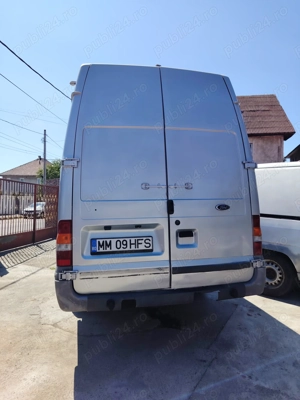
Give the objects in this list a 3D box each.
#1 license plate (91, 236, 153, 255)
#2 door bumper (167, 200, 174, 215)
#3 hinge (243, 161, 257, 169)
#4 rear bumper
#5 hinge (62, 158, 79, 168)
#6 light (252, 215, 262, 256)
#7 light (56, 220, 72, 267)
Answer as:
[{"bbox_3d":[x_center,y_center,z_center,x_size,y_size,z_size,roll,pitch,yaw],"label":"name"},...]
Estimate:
[{"bbox_3d":[-0.235,0.397,2.402,0.530,0.130,0.020,-1,-2,-11],"label":"license plate"},{"bbox_3d":[0.187,0.066,2.433,0.059,0.124,0.041,-1,-2,-11],"label":"door bumper"},{"bbox_3d":[0.963,-0.330,2.668,0.147,0.067,0.056,-1,-2,-11],"label":"hinge"},{"bbox_3d":[0.157,0.719,2.514,1.929,0.365,0.254,-1,-2,-11],"label":"rear bumper"},{"bbox_3d":[-0.669,-0.310,2.352,0.147,0.067,0.056,-1,-2,-11],"label":"hinge"},{"bbox_3d":[1.019,0.346,2.679,0.144,0.391,0.112,-1,-2,-11],"label":"light"},{"bbox_3d":[-0.711,0.367,2.350,0.144,0.391,0.112,-1,-2,-11],"label":"light"}]

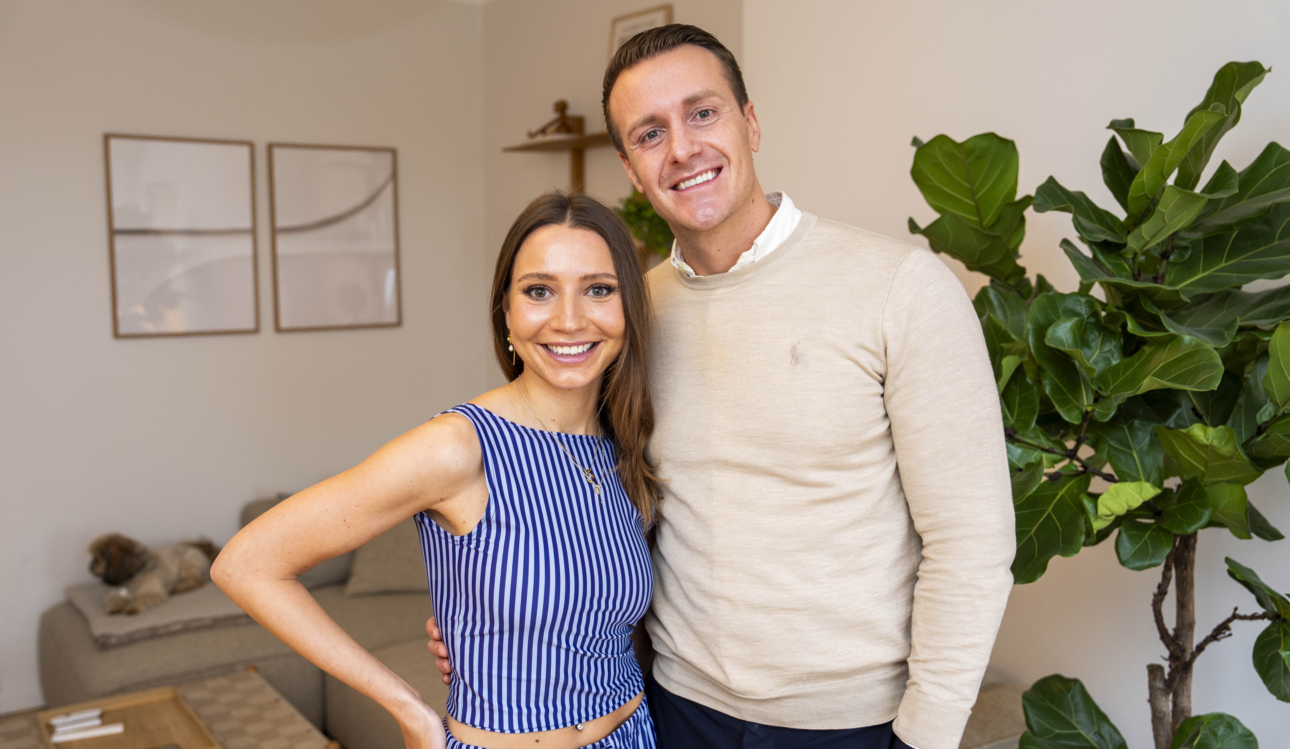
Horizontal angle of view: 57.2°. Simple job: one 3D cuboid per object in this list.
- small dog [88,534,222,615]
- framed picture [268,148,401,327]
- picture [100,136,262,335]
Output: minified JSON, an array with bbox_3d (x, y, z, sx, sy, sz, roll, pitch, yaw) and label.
[{"bbox_3d":[-1.665,0.644,4.038,0.240,0.225,0.440,5,8,37],"label":"small dog"},{"bbox_3d":[-1.208,-0.533,4.636,0.513,0.710,0.025,-5,8,-36],"label":"framed picture"},{"bbox_3d":[-1.670,-0.497,4.295,0.513,0.710,0.025,-5,8,-36],"label":"picture"}]

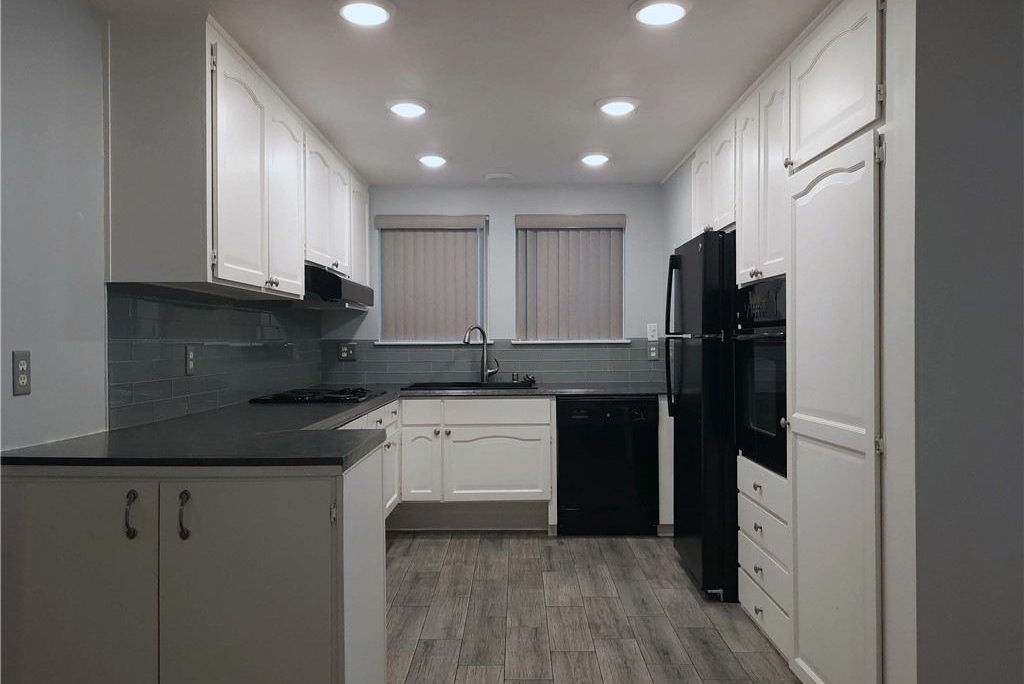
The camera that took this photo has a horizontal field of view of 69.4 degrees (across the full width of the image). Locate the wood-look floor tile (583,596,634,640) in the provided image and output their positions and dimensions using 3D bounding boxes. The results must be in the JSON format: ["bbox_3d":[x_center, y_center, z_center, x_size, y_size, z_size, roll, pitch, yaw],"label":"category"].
[{"bbox_3d":[0.410,1.186,3.178,0.171,0.010,0.469,0,0,0],"label":"wood-look floor tile"}]

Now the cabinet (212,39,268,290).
[{"bbox_3d":[-1.166,-0.622,2.728,0.352,0.843,0.534,0,0,0],"label":"cabinet"}]

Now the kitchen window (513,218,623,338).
[{"bbox_3d":[0.406,-0.443,5.117,0.760,0.862,0.095,0,0,0],"label":"kitchen window"}]

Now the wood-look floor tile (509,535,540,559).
[{"bbox_3d":[0.072,1.174,4.222,0.170,0.010,0.462,0,1,0],"label":"wood-look floor tile"}]

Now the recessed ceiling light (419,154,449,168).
[{"bbox_3d":[-0.465,-1.071,4.366,0.178,0.030,0.178,0,0,0],"label":"recessed ceiling light"}]

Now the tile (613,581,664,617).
[{"bbox_3d":[0.566,1.151,3.317,0.169,0.010,0.457,0,0,0],"label":"tile"}]

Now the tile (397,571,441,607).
[{"bbox_3d":[-0.450,1.190,3.554,0.171,0.010,0.469,0,0,0],"label":"tile"}]

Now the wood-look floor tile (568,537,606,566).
[{"bbox_3d":[0.417,1.184,4.131,0.171,0.010,0.469,0,0,0],"label":"wood-look floor tile"}]

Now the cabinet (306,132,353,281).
[{"bbox_3d":[-1.157,-0.715,4.035,0.351,0.658,0.990,0,0,0],"label":"cabinet"}]

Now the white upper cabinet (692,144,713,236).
[{"bbox_3d":[1.296,-0.808,3.983,0.550,0.445,0.434,0,1,0],"label":"white upper cabinet"}]

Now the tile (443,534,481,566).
[{"bbox_3d":[-0.273,1.188,4.138,0.171,0.010,0.469,0,0,0],"label":"tile"}]

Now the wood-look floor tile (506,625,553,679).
[{"bbox_3d":[0.063,1.188,2.829,0.170,0.010,0.462,0,1,0],"label":"wood-look floor tile"}]

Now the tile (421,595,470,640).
[{"bbox_3d":[-0.289,1.223,3.271,0.176,0.012,0.487,0,0,0],"label":"tile"}]

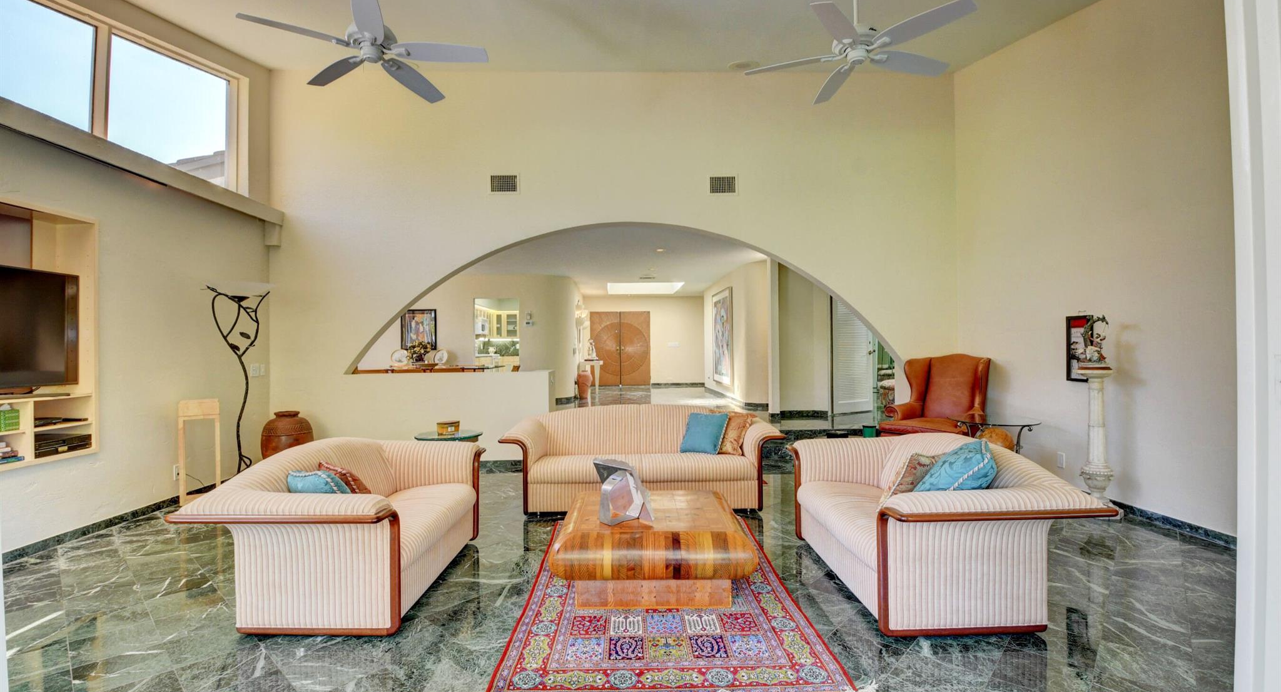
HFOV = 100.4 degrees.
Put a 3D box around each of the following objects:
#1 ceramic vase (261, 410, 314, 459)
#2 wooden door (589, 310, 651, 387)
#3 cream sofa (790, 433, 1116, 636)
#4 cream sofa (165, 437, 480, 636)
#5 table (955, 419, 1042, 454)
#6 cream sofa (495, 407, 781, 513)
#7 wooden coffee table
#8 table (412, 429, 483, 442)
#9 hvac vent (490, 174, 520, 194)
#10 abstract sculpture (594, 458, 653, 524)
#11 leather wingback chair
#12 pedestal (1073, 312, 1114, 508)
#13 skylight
[{"bbox_3d":[-3.511,1.020,5.311,0.449,0.741,0.449,-1,0,-1],"label":"ceramic vase"},{"bbox_3d":[-0.520,0.072,14.200,1.620,2.000,0.070,-1,0,0],"label":"wooden door"},{"bbox_3d":[1.512,0.925,2.987,0.920,0.794,1.551,-1,0,-2],"label":"cream sofa"},{"bbox_3d":[-1.562,0.964,3.056,0.920,0.794,1.551,-1,0,1],"label":"cream sofa"},{"bbox_3d":[3.250,1.004,4.898,0.742,0.645,0.742,-1,0,-1],"label":"table"},{"bbox_3d":[0.016,0.939,4.618,2.248,0.794,0.920,-1,0,-1],"label":"cream sofa"},{"bbox_3d":[0.061,1.152,3.142,1.050,0.400,1.050,-1,0,-1],"label":"wooden coffee table"},{"bbox_3d":[-1.674,1.072,4.688,0.580,0.570,0.580,-1,0,0],"label":"table"},{"bbox_3d":[-1.543,-1.843,6.032,0.335,0.226,0.040,-1,0,-1],"label":"hvac vent"},{"bbox_3d":[-0.093,0.784,2.925,0.322,0.341,0.220,-1,0,-1],"label":"abstract sculpture"},{"bbox_3d":[2.959,0.706,5.362,0.780,1.180,0.820,-1,0,45],"label":"leather wingback chair"},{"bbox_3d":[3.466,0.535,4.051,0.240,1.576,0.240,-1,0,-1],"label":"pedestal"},{"bbox_3d":[0.080,-1.463,12.931,1.697,0.200,2.526,-1,0,-1],"label":"skylight"}]

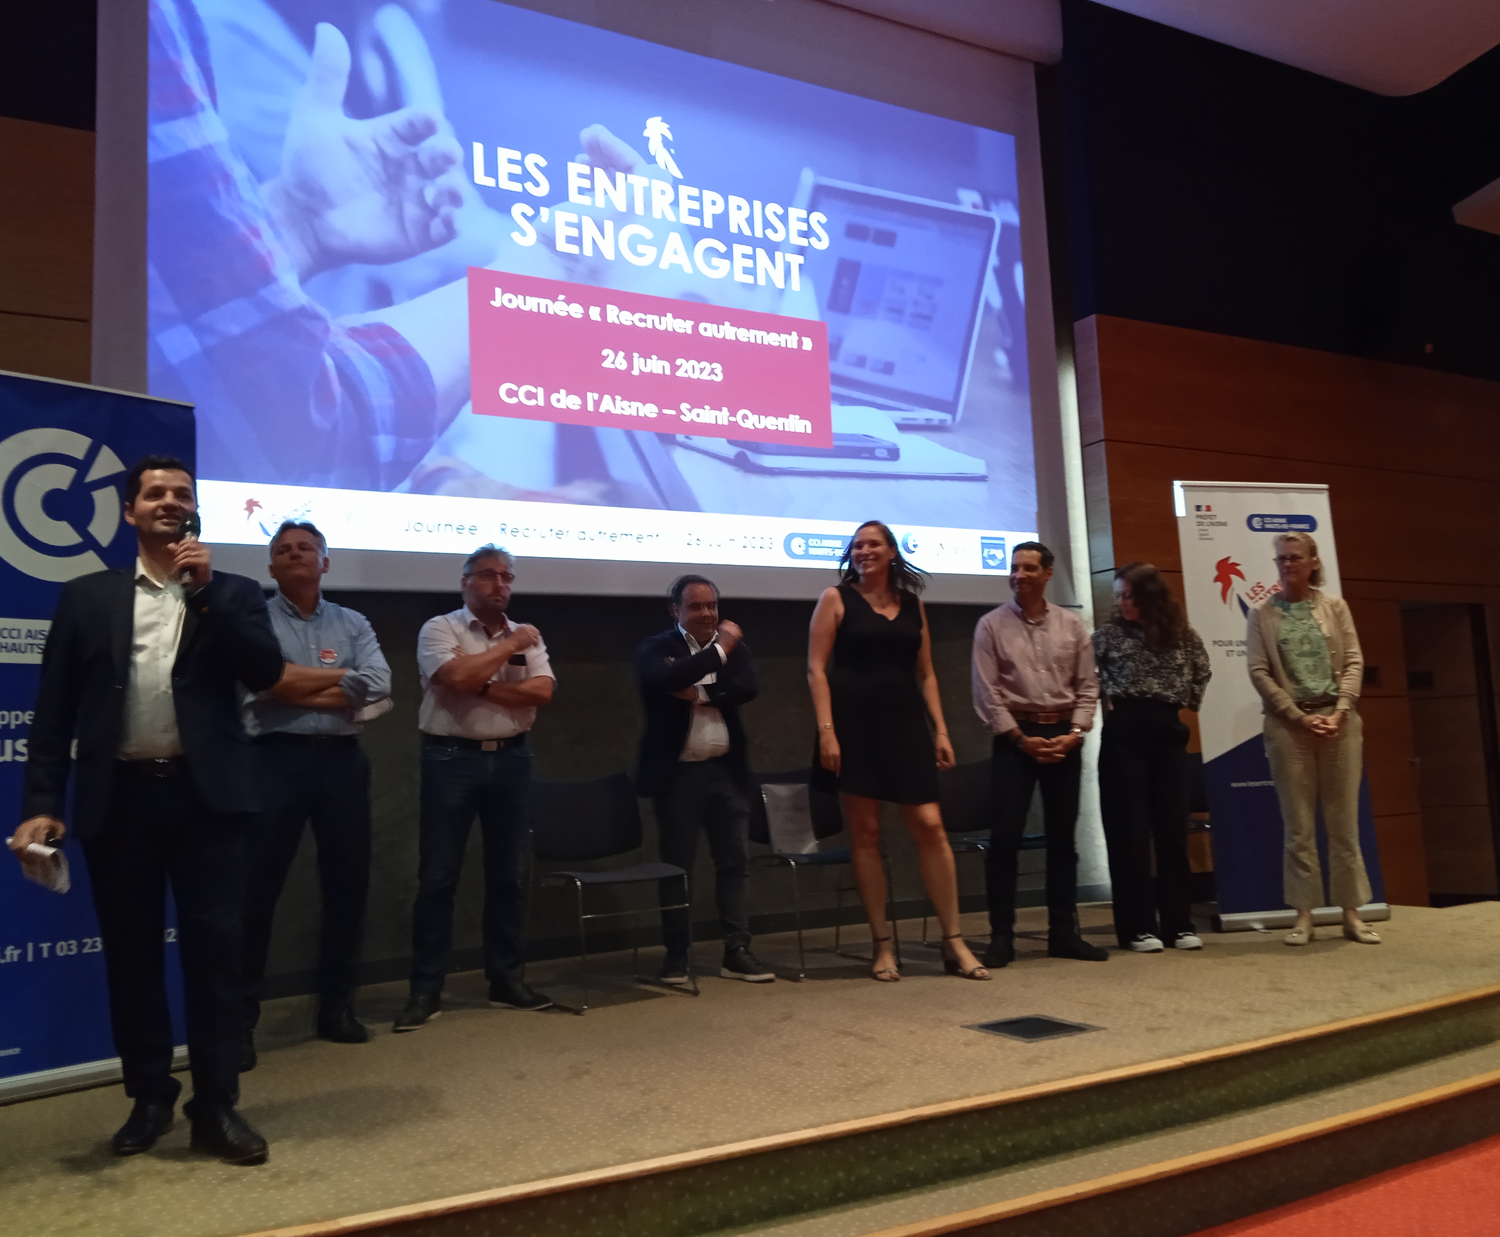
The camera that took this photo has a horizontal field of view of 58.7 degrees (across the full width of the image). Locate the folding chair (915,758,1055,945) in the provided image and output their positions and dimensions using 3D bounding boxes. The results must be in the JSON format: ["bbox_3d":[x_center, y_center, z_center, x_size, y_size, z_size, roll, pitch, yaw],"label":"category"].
[{"bbox_3d":[1.118,1.052,6.012,0.500,0.820,0.580,0,-7,-23],"label":"folding chair"}]

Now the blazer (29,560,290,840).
[{"bbox_3d":[-1.511,0.211,3.390,0.600,0.690,0.400,0,-7,-25],"label":"blazer"}]

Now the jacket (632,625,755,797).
[{"bbox_3d":[-0.222,0.388,5.541,0.490,0.700,0.360,0,-7,-24],"label":"jacket"}]

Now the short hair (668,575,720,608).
[{"bbox_3d":[-0.239,-0.110,5.709,0.175,0.160,0.195,1,-7,-29],"label":"short hair"}]

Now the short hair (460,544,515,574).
[{"bbox_3d":[-1.008,-0.211,5.151,0.170,0.150,0.195,2,-8,-35],"label":"short hair"}]

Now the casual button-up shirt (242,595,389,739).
[{"bbox_3d":[-1.459,0.163,4.490,0.470,0.500,0.310,0,-7,-25],"label":"casual button-up shirt"}]

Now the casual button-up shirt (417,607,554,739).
[{"bbox_3d":[-1.001,0.212,5.042,0.480,0.500,0.340,1,-7,-28],"label":"casual button-up shirt"}]

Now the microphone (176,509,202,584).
[{"bbox_3d":[-1.386,-0.173,3.296,0.055,0.200,0.055,0,-34,-23],"label":"microphone"}]

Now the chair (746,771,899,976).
[{"bbox_3d":[0.274,1.054,5.686,0.500,0.820,0.580,0,-7,-24],"label":"chair"}]

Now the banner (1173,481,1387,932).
[{"bbox_3d":[2.559,0.386,6.441,0.860,2.130,0.200,-1,-10,-10],"label":"banner"}]

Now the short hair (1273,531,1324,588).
[{"bbox_3d":[2.459,-0.268,5.989,0.220,0.240,0.180,3,-8,-39],"label":"short hair"}]

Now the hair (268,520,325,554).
[{"bbox_3d":[-1.542,-0.261,4.547,0.180,0.145,0.200,0,-7,-19],"label":"hair"}]

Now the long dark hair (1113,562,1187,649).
[{"bbox_3d":[1.778,-0.060,5.929,0.260,0.380,0.260,3,-8,-39],"label":"long dark hair"}]

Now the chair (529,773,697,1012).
[{"bbox_3d":[-0.553,1.037,5.204,0.500,0.830,0.550,1,-7,-32],"label":"chair"}]

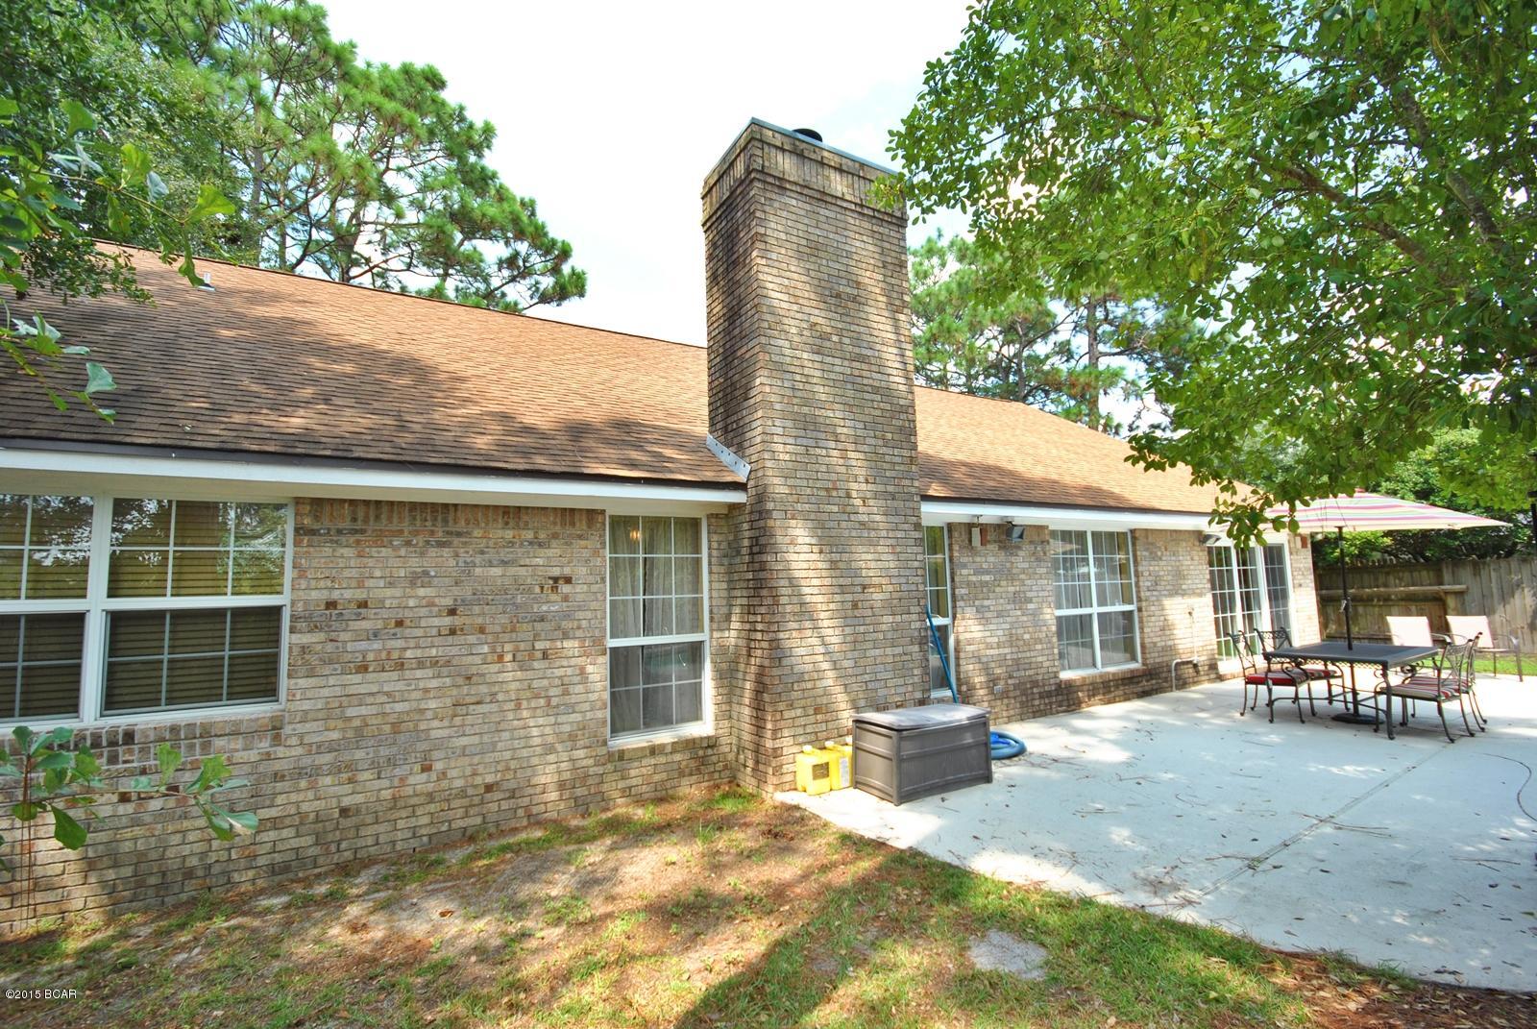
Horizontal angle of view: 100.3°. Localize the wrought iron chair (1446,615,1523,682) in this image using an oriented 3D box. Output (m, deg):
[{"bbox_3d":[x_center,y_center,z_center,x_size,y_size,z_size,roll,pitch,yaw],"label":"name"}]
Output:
[{"bbox_3d":[10.401,1.909,9.366,0.580,0.920,0.680,-4,-7,21],"label":"wrought iron chair"}]

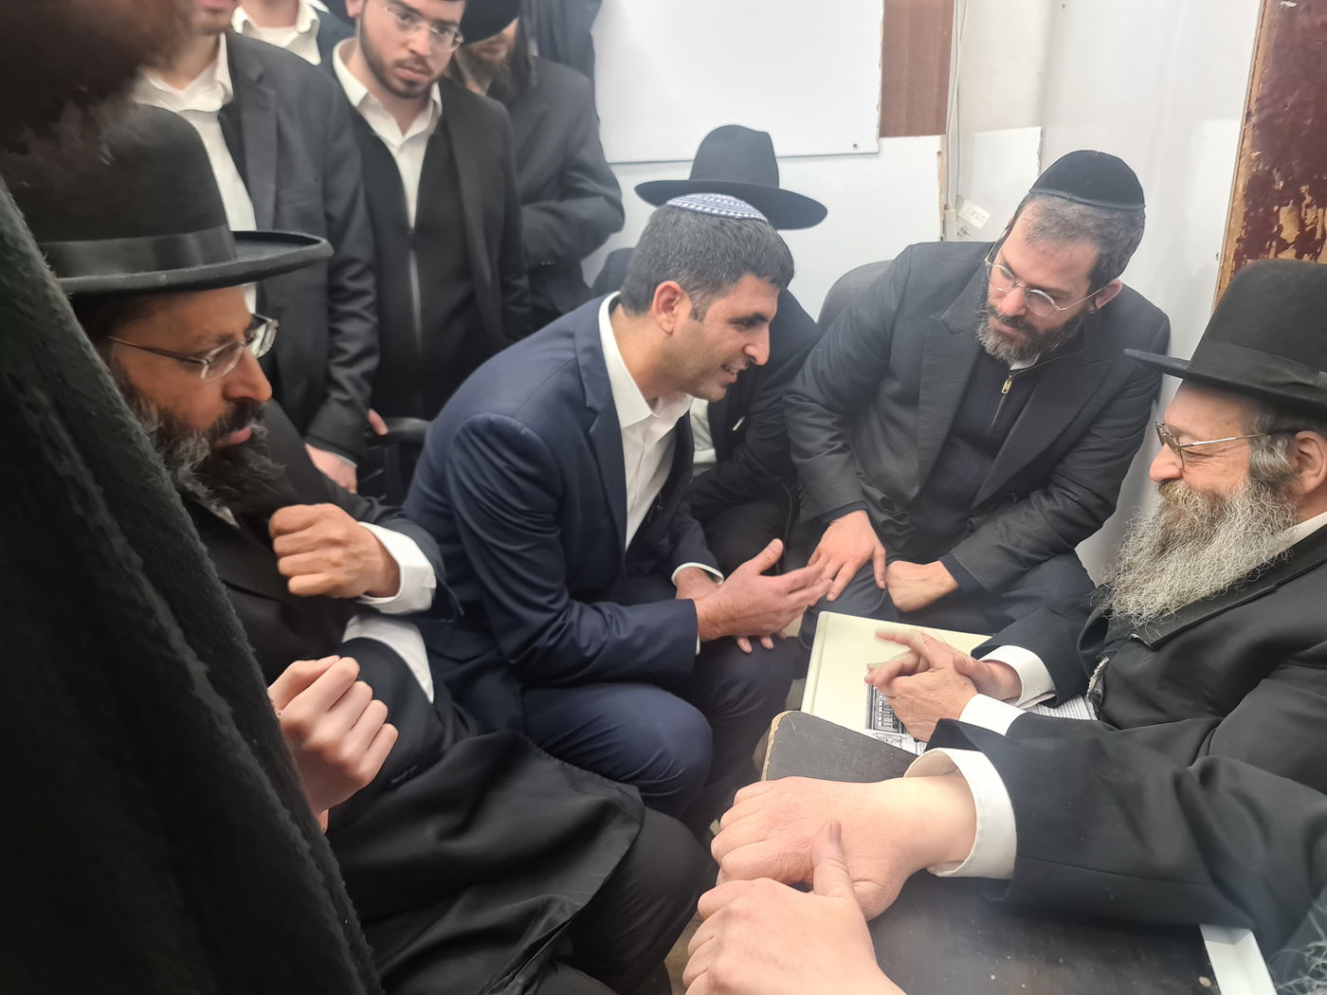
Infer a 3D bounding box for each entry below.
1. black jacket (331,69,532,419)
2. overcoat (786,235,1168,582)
[{"bbox_3d":[-0.460,-0.440,1.870,0.490,0.710,0.290,-9,20,-19],"label":"black jacket"},{"bbox_3d":[0.465,-0.090,1.430,0.550,0.590,0.450,5,20,19],"label":"overcoat"}]

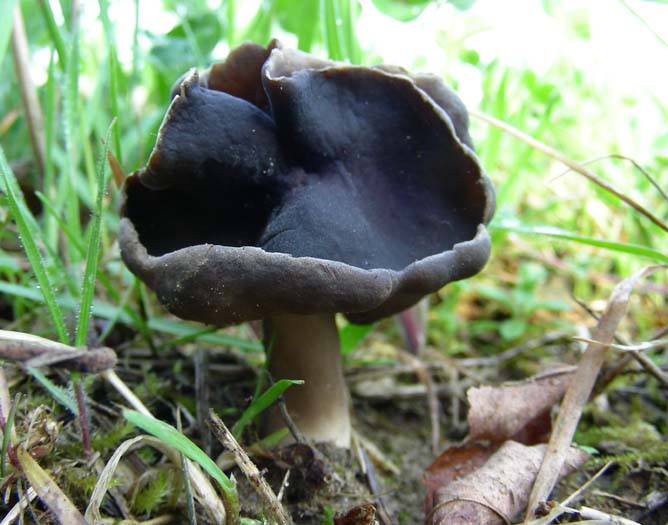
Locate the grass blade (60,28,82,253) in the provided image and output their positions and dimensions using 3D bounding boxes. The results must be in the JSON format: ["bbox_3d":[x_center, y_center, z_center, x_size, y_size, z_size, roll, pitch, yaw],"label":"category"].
[{"bbox_3d":[-0.056,-0.025,0.165,0.003,0.049,0.003,5,12,-1],"label":"grass blade"}]

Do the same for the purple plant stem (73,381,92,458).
[{"bbox_3d":[-0.034,0.022,0.105,0.001,0.011,0.001,-5,12,1],"label":"purple plant stem"}]

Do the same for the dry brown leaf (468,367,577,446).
[{"bbox_3d":[0.027,0.021,0.113,0.014,0.008,0.010,0,12,0],"label":"dry brown leaf"}]

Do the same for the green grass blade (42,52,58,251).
[{"bbox_3d":[-0.061,-0.023,0.165,0.003,0.042,0.003,5,12,-1],"label":"green grass blade"}]

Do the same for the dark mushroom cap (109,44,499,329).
[{"bbox_3d":[-0.003,-0.012,0.105,0.048,0.035,0.044,0,12,0],"label":"dark mushroom cap"}]

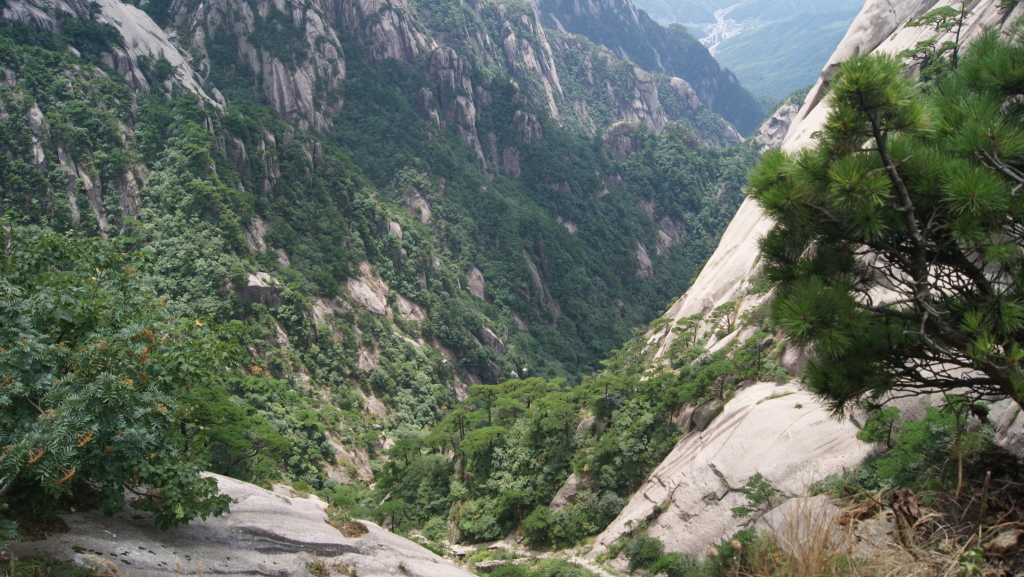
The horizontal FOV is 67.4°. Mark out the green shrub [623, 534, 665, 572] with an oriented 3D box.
[{"bbox_3d":[13.280,26.750,77.470,4.270,3.610,3.740,0,27,0],"label":"green shrub"}]

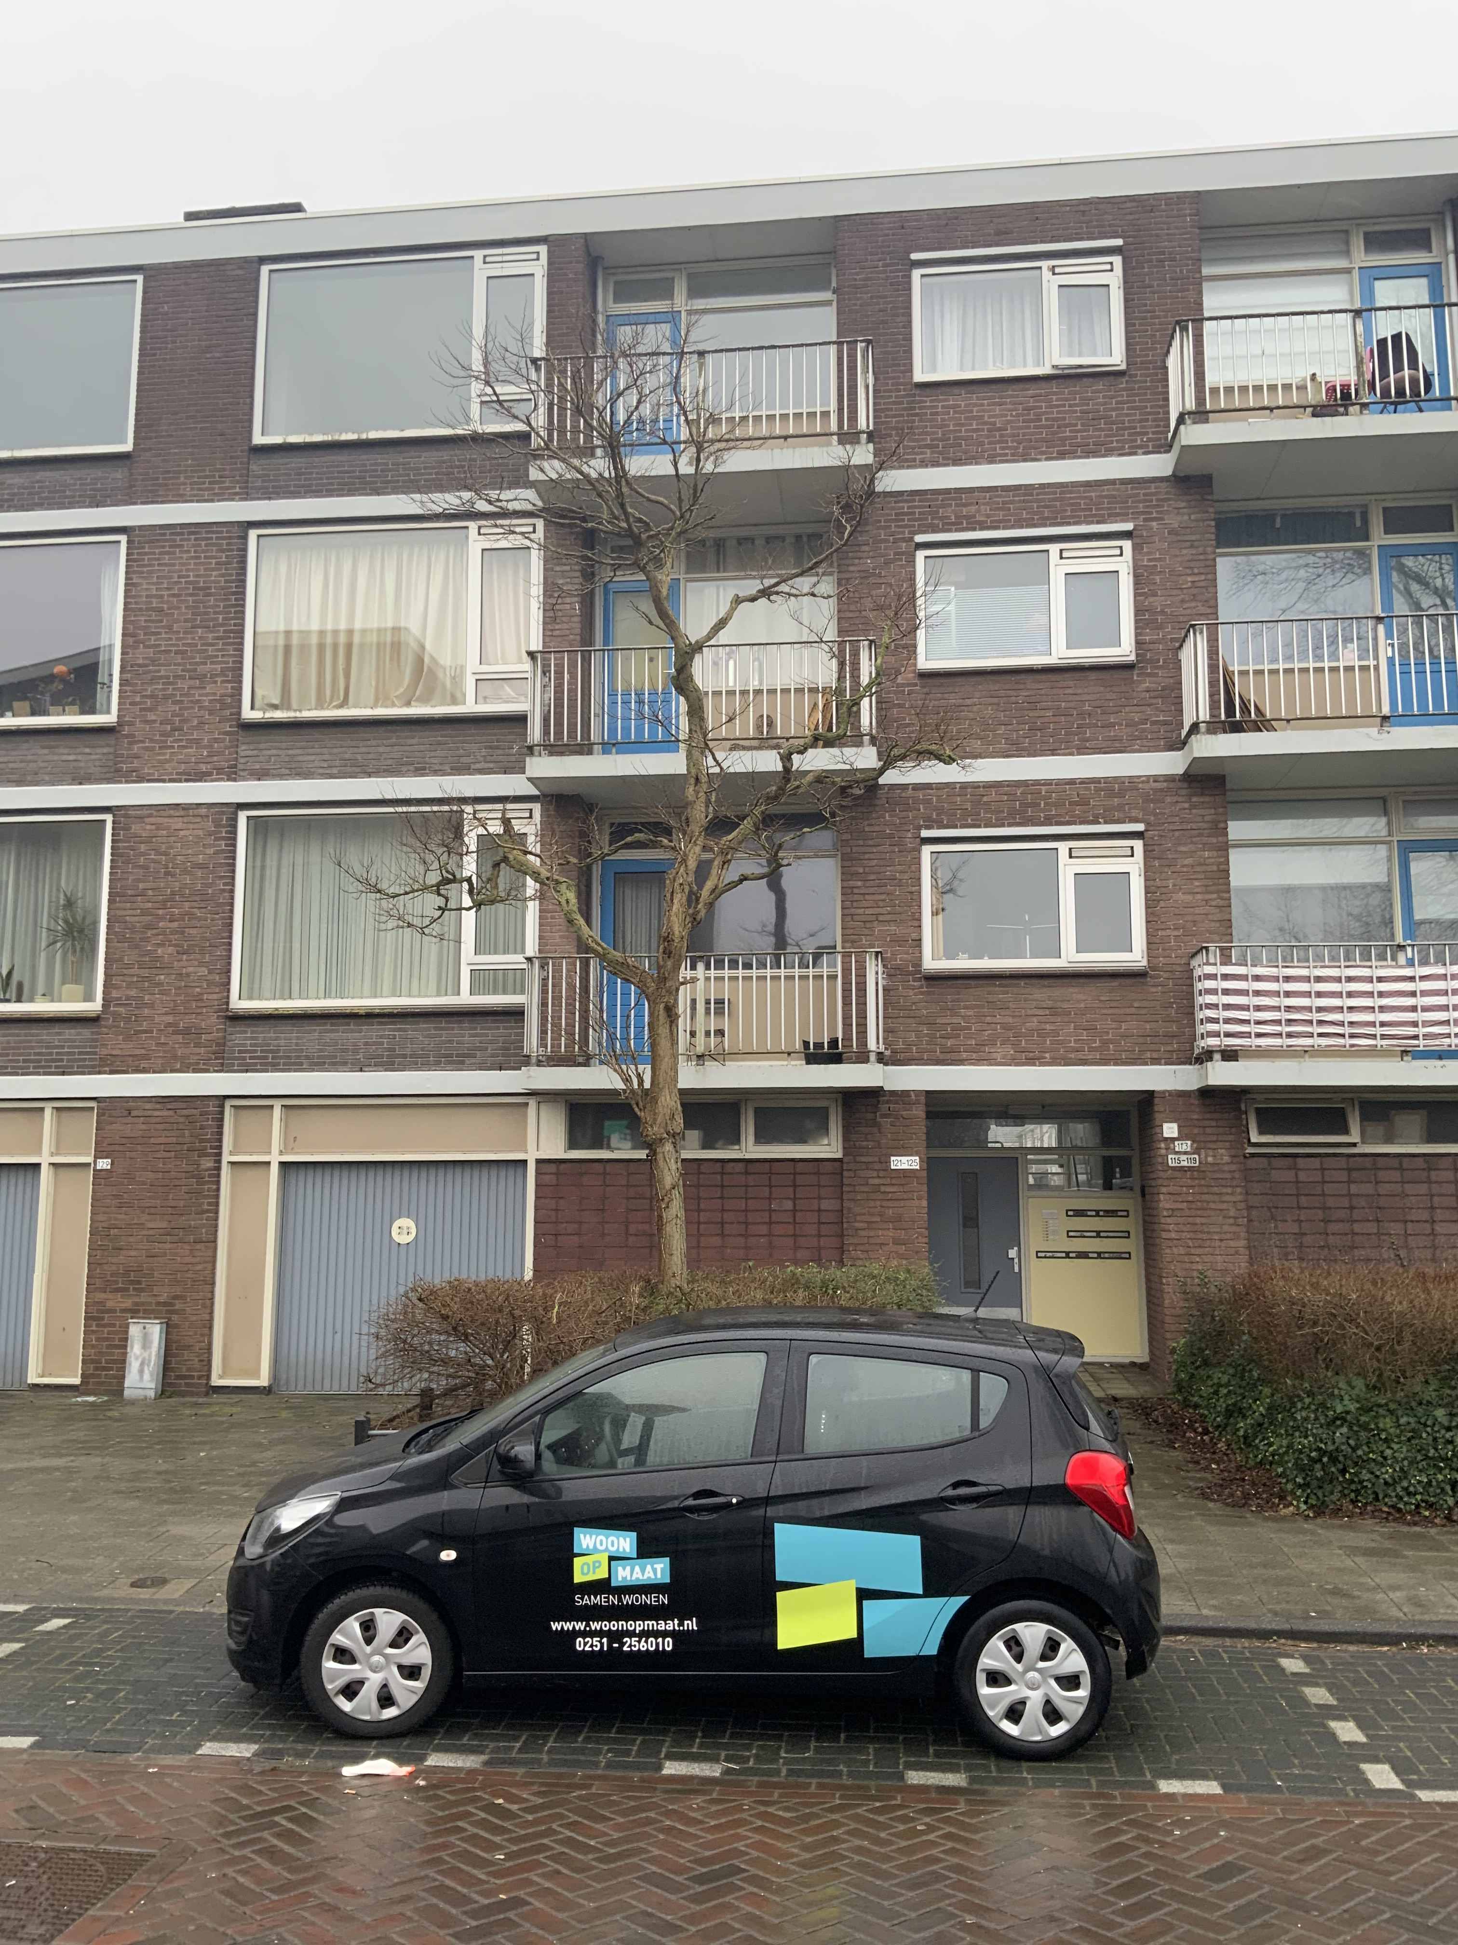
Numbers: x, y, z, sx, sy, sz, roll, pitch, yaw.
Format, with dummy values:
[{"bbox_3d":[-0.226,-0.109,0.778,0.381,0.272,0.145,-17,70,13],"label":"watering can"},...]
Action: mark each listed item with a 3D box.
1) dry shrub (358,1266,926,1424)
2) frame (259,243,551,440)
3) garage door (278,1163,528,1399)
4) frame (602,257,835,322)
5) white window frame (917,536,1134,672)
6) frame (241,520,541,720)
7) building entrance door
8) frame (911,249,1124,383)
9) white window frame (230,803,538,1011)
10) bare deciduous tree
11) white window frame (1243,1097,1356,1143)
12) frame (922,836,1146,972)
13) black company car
[{"bbox_3d":[-0.524,2.820,11.861,4.054,1.255,1.500,-1,-8,6],"label":"dry shrub"},{"bbox_3d":[-3.223,-6.152,16.018,2.917,1.889,0.120,-1,-8,6],"label":"frame"},{"bbox_3d":[-2.964,2.762,14.788,2.318,2.080,0.100,-1,-8,6],"label":"garage door"},{"bbox_3d":[-0.100,-6.908,16.428,2.359,0.525,0.120,-1,-8,6],"label":"frame"},{"bbox_3d":[2.723,-3.376,14.949,1.953,1.175,0.120,-1,-8,6],"label":"white window frame"},{"bbox_3d":[-3.295,-3.430,15.951,3.008,2.010,0.120,-1,-8,7],"label":"frame"},{"bbox_3d":[2.340,2.706,15.479,0.900,1.924,0.080,-1,-8,7],"label":"building entrance door"},{"bbox_3d":[2.775,-6.237,15.611,1.987,1.224,0.120,-1,-8,7],"label":"frame"},{"bbox_3d":[-3.222,-0.606,15.246,2.917,1.889,0.120,-1,-8,6],"label":"white window frame"},{"bbox_3d":[-0.575,-0.814,11.763,4.395,8.457,3.700,-1,-8,6],"label":"bare deciduous tree"},{"bbox_3d":[5.023,1.297,14.260,0.942,0.429,0.120,-1,-8,7],"label":"white window frame"},{"bbox_3d":[2.765,-0.595,14.794,1.987,1.210,0.120,-1,-8,7],"label":"frame"},{"bbox_3d":[-0.116,2.183,6.746,3.675,1.490,1.660,-1,-8,5],"label":"black company car"}]

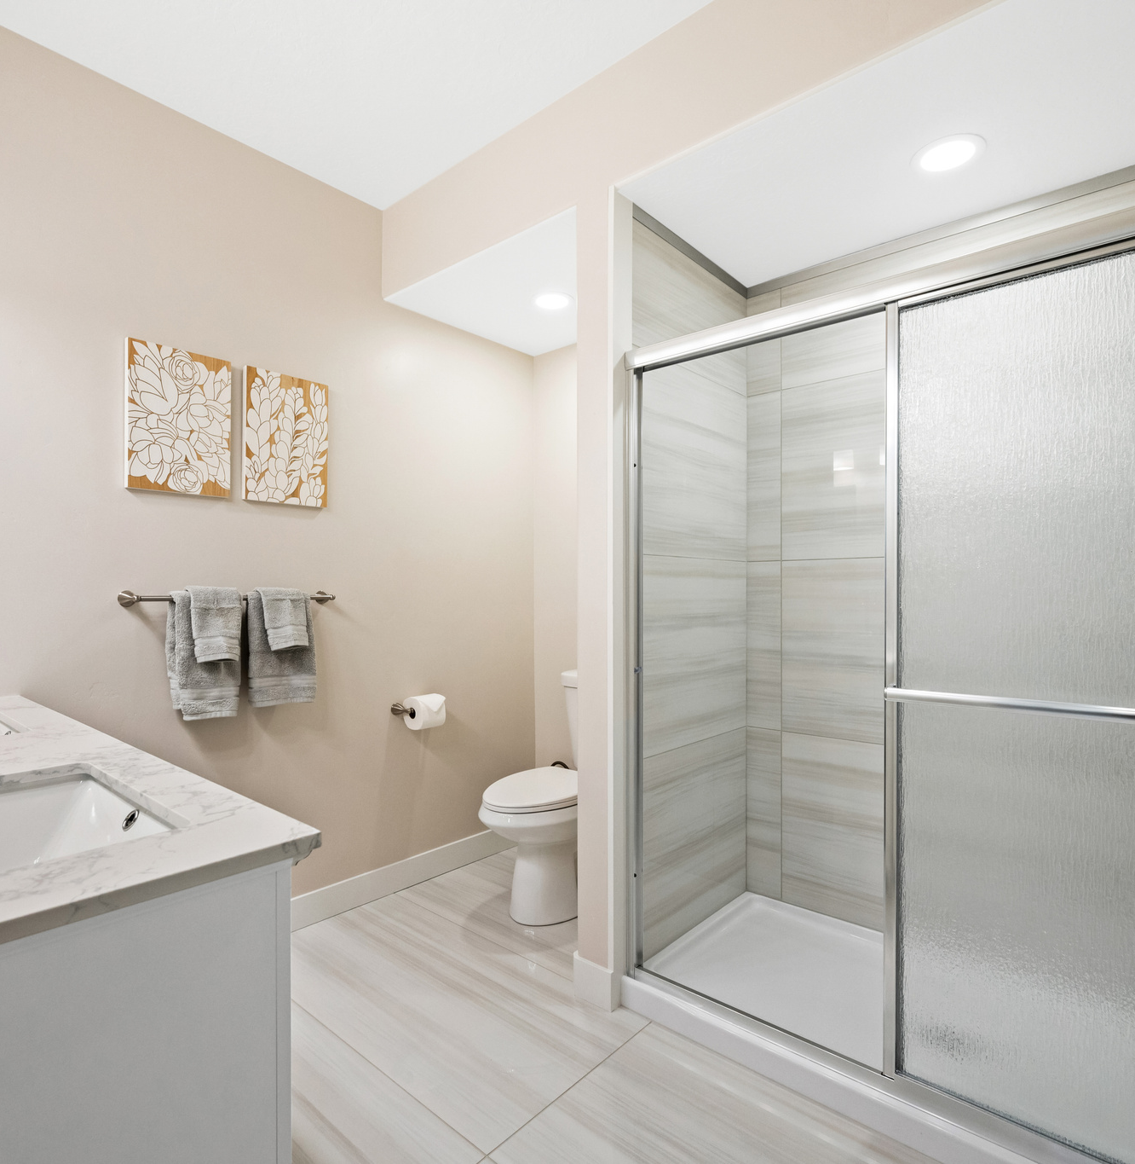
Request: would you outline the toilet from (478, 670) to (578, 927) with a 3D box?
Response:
[{"bbox_3d":[-0.020,0.827,2.649,0.433,0.818,0.763,-1,-1,41],"label":"toilet"}]

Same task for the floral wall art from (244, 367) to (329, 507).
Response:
[{"bbox_3d":[-0.975,-0.488,2.365,0.028,0.445,0.295,-1,-1,41],"label":"floral wall art"}]

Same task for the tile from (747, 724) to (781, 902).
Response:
[{"bbox_3d":[0.725,0.845,2.493,0.135,0.610,0.011,-1,-1,41],"label":"tile"}]

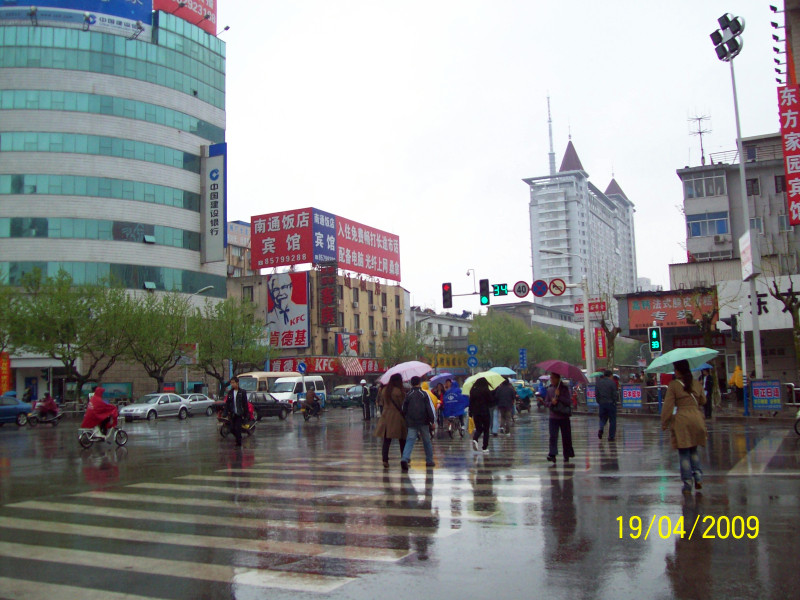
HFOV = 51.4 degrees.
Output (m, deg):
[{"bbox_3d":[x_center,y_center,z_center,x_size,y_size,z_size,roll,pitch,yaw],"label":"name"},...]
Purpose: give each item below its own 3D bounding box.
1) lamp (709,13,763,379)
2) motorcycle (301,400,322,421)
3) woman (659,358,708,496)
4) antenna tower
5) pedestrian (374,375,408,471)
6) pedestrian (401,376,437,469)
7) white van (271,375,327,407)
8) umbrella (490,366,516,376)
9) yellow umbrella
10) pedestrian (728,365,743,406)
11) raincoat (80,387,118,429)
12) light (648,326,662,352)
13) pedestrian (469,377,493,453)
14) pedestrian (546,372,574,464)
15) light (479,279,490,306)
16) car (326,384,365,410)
[{"bbox_3d":[13.661,-3.741,33.633,1.100,16.160,1.500,1,-6,-26],"label":"lamp"},{"bbox_3d":[-4.031,5.043,38.516,0.680,1.050,1.850,-4,-7,26],"label":"motorcycle"},{"bbox_3d":[3.693,1.636,10.800,0.550,1.660,0.430,-3,-6,16],"label":"woman"},{"bbox_3d":[22.738,-12.165,63.059,1.600,3.800,1.500,-4,-7,25],"label":"antenna tower"},{"bbox_3d":[-0.161,2.151,14.854,0.580,1.650,0.450,-3,-6,14],"label":"pedestrian"},{"bbox_3d":[0.313,2.195,14.902,0.600,1.710,0.480,-3,-6,14],"label":"pedestrian"},{"bbox_3d":[-6.455,6.010,52.677,1.760,2.200,4.900,-3,-6,18],"label":"white van"},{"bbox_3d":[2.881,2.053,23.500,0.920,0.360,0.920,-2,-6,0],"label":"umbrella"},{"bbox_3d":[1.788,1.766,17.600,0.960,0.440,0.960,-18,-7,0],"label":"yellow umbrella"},{"bbox_3d":[15.250,3.881,37.762,0.520,1.740,0.420,2,-7,-30],"label":"pedestrian"},{"bbox_3d":[-8.307,2.972,23.000,0.950,1.140,0.680,3,-7,-37],"label":"raincoat"},{"bbox_3d":[9.763,1.509,31.791,0.470,0.960,0.300,-4,-6,22],"label":"light"},{"bbox_3d":[1.760,2.503,18.202,0.520,1.670,0.460,-4,-6,19],"label":"pedestrian"},{"bbox_3d":[2.904,2.151,15.100,0.520,1.650,0.420,-7,-8,40],"label":"pedestrian"},{"bbox_3d":[4.209,-0.357,41.200,0.420,1.250,0.300,-4,-6,23],"label":"light"},{"bbox_3d":[-3.083,6.263,54.000,1.750,1.520,4.400,-6,-7,38],"label":"car"}]

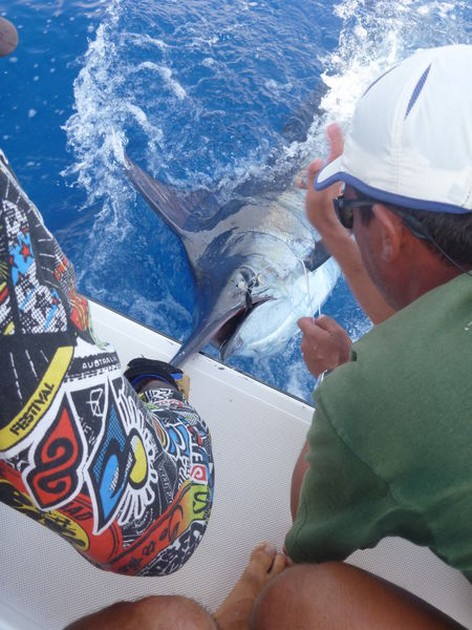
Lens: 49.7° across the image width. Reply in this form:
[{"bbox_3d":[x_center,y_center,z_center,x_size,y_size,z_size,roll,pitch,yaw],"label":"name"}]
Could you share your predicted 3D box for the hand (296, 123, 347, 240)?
[{"bbox_3d":[0.145,-0.225,0.860,0.075,0.085,0.185,2,87,20],"label":"hand"}]

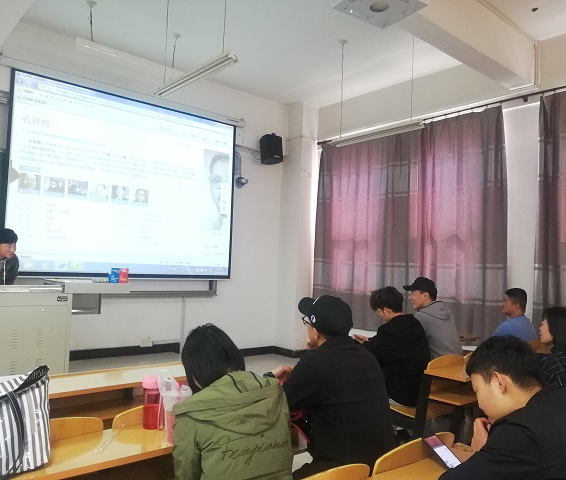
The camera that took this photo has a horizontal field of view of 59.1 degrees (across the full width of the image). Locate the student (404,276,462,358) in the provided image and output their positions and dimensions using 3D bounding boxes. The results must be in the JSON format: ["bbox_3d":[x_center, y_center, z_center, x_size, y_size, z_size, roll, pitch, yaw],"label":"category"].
[{"bbox_3d":[1.000,0.909,3.704,0.500,1.267,0.750,4,-4,-41],"label":"student"}]

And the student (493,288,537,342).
[{"bbox_3d":[1.808,0.995,4.126,0.500,1.189,0.750,4,-4,-41],"label":"student"}]

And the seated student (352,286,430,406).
[{"bbox_3d":[0.638,0.908,3.311,0.500,1.206,0.750,4,-4,-41],"label":"seated student"}]

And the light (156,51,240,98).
[{"bbox_3d":[-0.732,-1.312,3.994,0.120,0.070,1.180,4,-4,-41],"label":"light"}]

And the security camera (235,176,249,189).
[{"bbox_3d":[-0.581,-0.815,7.078,0.160,0.160,0.180,4,-4,-41],"label":"security camera"}]

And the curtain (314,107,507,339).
[{"bbox_3d":[1.504,-0.064,6.750,0.160,2.895,3.040,4,-4,-41],"label":"curtain"}]

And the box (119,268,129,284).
[{"bbox_3d":[-1.245,0.283,3.920,0.080,0.120,0.100,4,-4,-41],"label":"box"}]

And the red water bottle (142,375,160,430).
[{"bbox_3d":[-0.471,0.578,1.780,0.063,0.195,0.063,4,-4,-41],"label":"red water bottle"}]

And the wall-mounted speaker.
[{"bbox_3d":[-0.170,-1.337,7.374,0.280,0.410,0.260,4,6,-31],"label":"wall-mounted speaker"}]

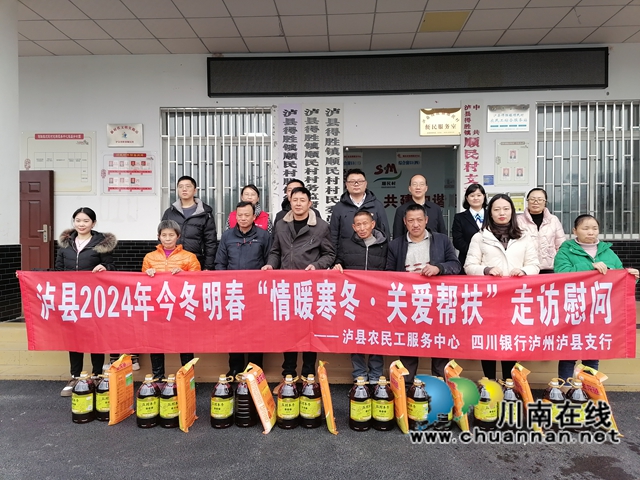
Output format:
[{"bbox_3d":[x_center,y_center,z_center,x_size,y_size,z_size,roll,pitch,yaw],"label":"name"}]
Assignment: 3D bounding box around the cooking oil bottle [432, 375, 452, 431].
[{"bbox_3d":[0.839,1.108,3.410,0.155,0.340,0.150,0,0,14],"label":"cooking oil bottle"}]

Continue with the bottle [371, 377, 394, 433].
[{"bbox_3d":[0.441,1.133,3.486,0.153,0.349,0.153,0,1,7],"label":"bottle"}]

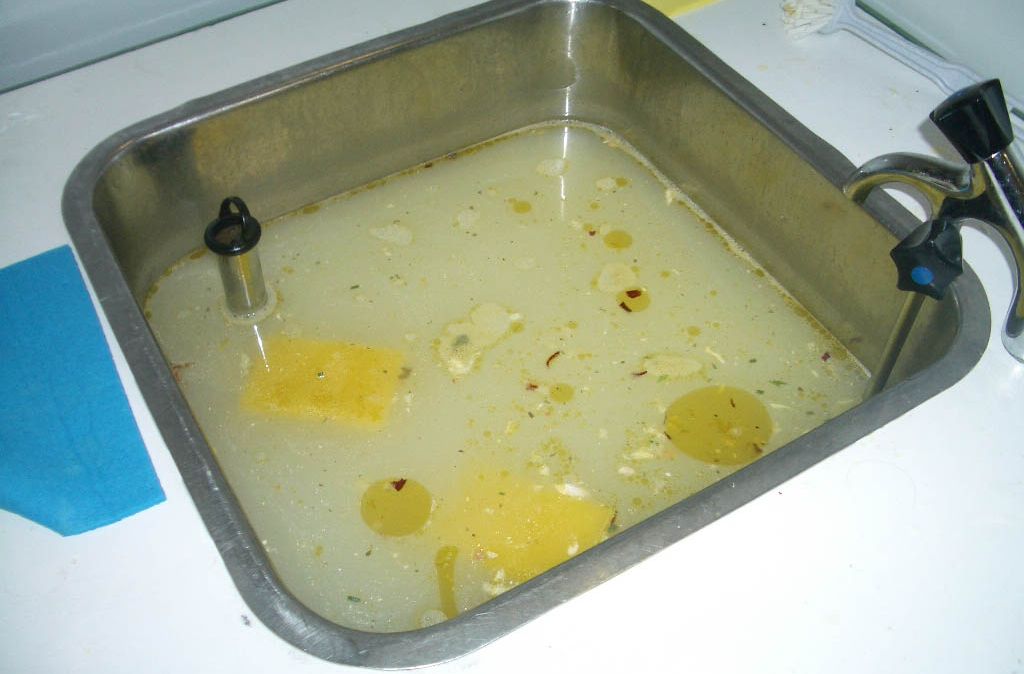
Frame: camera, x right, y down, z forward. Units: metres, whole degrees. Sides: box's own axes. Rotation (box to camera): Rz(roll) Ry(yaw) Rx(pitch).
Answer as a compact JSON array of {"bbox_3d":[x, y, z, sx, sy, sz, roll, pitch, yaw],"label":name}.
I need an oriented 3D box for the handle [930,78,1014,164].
[{"bbox_3d":[0.245,-0.113,0.545,0.038,0.038,0.033,-39,103,-28],"label":"handle"}]

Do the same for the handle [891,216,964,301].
[{"bbox_3d":[0.232,-0.045,0.573,0.038,0.038,0.033,20,50,18],"label":"handle"}]

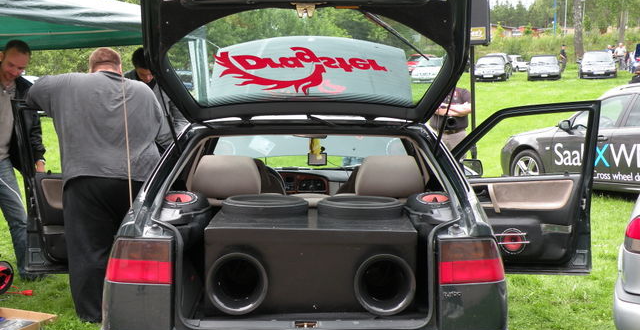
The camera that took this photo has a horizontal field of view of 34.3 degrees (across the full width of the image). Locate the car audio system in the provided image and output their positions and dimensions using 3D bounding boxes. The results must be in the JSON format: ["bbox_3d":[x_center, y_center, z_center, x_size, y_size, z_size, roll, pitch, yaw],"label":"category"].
[{"bbox_3d":[0.024,0.380,4.500,1.050,0.420,0.600,0,6,-1],"label":"car audio system"}]

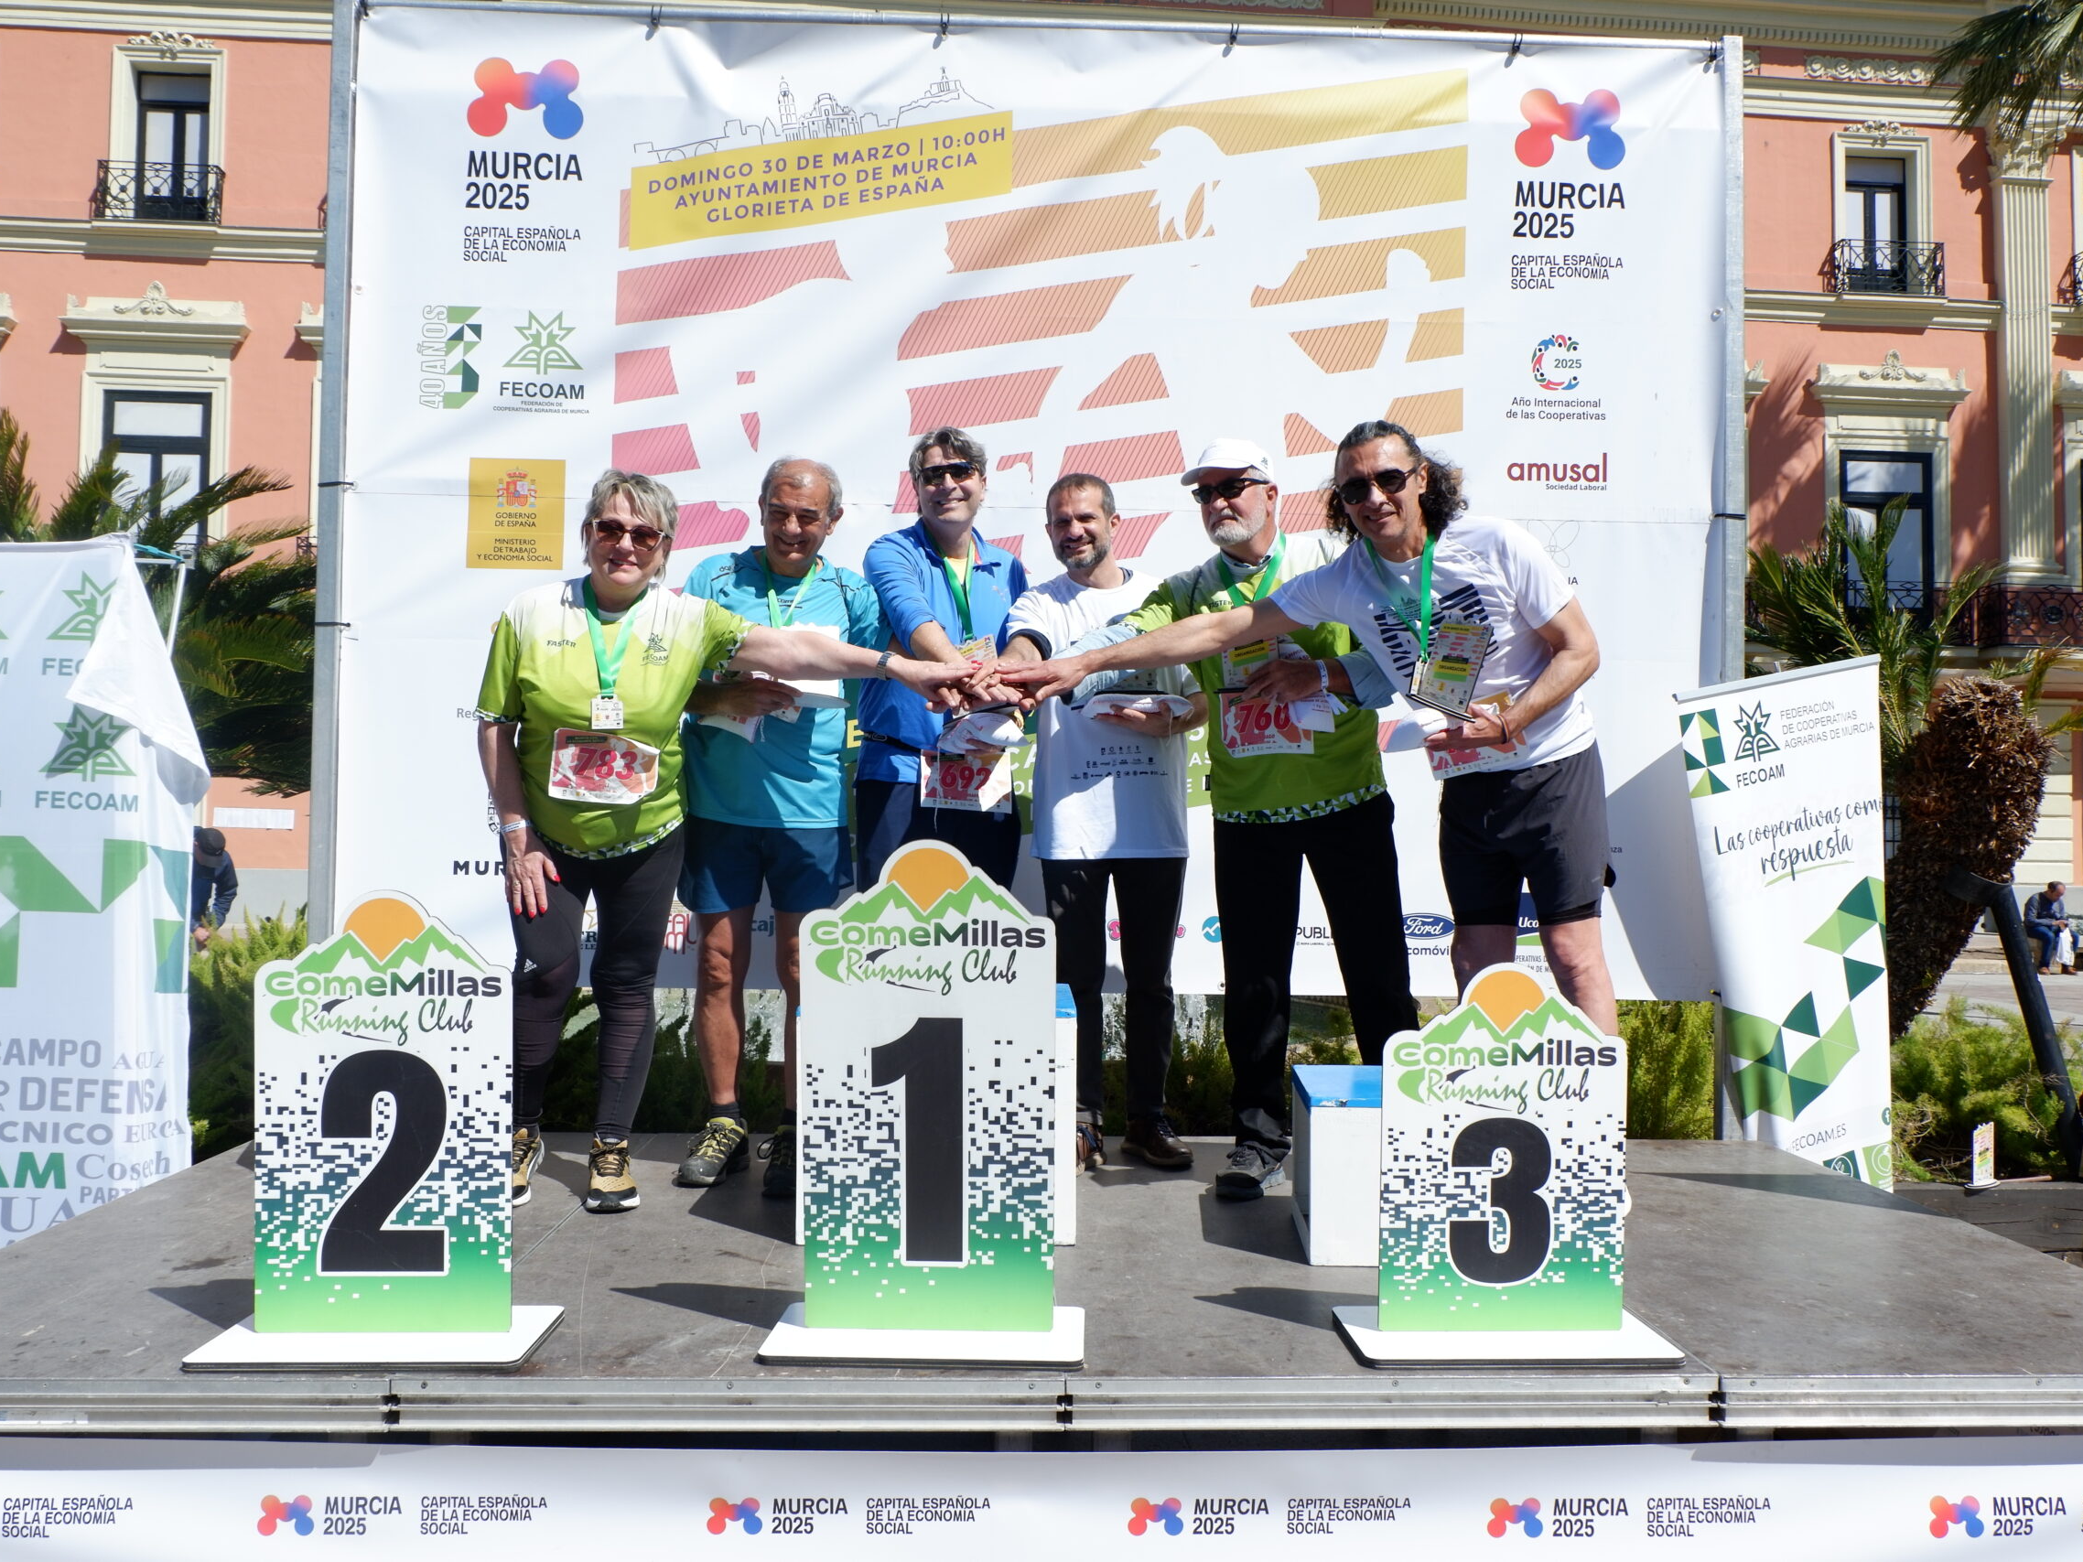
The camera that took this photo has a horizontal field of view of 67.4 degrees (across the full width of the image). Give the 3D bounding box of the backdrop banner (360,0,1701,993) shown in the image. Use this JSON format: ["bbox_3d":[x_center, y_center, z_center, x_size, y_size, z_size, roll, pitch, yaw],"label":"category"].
[{"bbox_3d":[0.002,-0.804,4.613,4.100,2.870,0.060,1,-2,-2],"label":"backdrop banner"}]

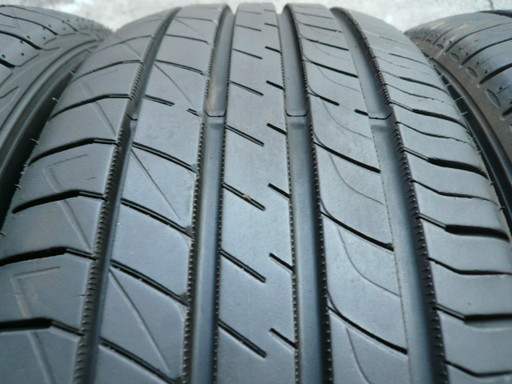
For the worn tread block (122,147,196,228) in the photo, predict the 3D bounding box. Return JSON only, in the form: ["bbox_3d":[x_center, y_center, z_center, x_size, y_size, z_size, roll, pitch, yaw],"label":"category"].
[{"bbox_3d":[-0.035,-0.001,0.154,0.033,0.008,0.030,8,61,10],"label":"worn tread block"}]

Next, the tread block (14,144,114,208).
[{"bbox_3d":[-0.077,-0.005,0.167,0.047,0.009,0.027,-10,57,16],"label":"tread block"}]

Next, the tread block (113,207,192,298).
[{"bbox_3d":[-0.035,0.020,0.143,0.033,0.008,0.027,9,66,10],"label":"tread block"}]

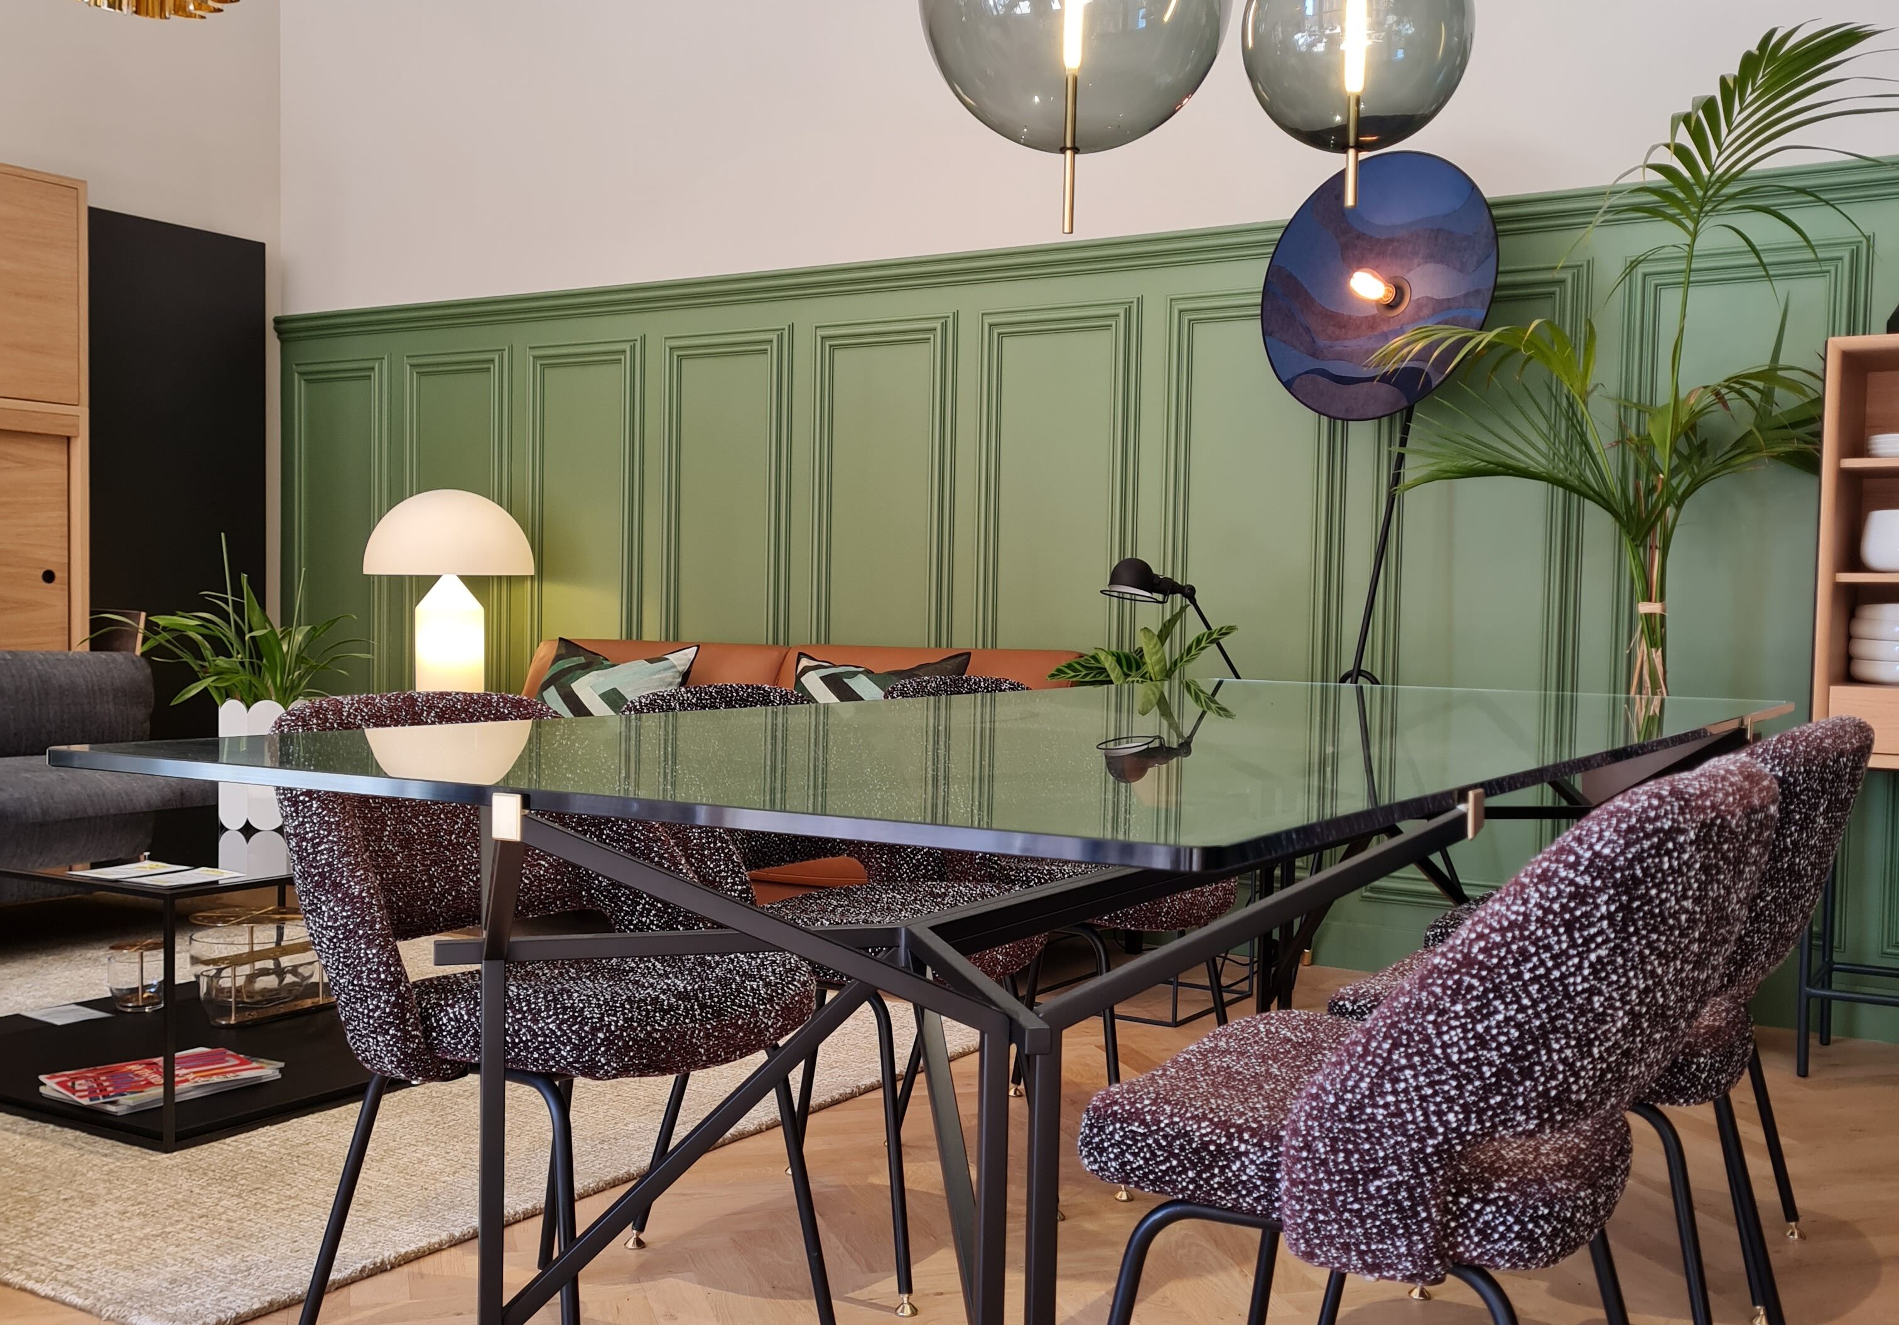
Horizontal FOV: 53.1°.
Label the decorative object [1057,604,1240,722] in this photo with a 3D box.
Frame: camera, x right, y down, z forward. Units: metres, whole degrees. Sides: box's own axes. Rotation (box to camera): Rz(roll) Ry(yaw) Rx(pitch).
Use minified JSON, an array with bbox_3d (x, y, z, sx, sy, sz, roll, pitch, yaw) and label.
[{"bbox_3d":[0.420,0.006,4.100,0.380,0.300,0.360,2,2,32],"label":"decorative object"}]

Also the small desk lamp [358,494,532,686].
[{"bbox_3d":[-1.454,-0.149,5.511,0.500,0.700,0.500,2,2,32],"label":"small desk lamp"}]

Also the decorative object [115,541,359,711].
[{"bbox_3d":[-1.428,-0.070,3.820,0.450,0.360,0.440,2,2,32],"label":"decorative object"}]

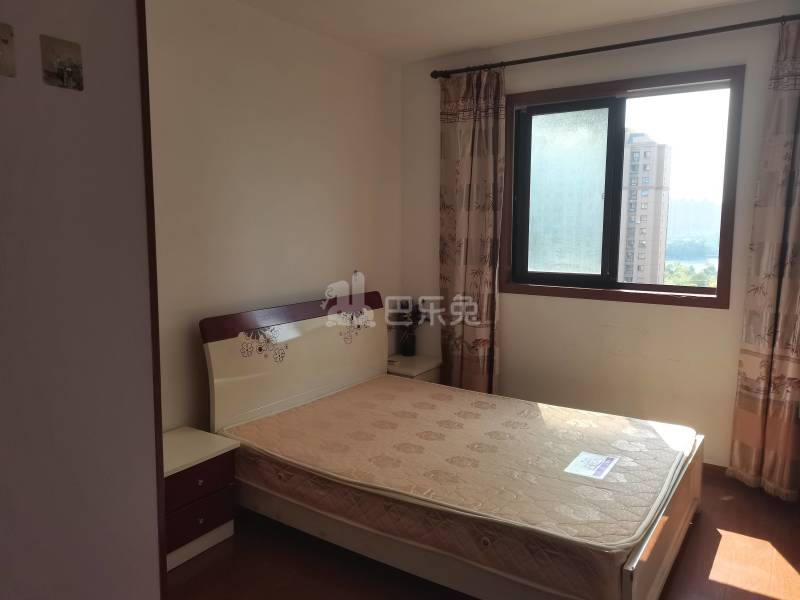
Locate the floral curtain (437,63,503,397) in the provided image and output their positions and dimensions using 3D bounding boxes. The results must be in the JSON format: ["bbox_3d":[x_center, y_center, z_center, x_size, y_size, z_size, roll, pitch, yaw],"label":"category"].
[{"bbox_3d":[0.498,-0.325,4.366,0.460,2.570,0.155,5,8,34],"label":"floral curtain"}]

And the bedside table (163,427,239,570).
[{"bbox_3d":[-1.055,0.910,2.803,0.406,0.448,0.466,5,8,33],"label":"bedside table"}]

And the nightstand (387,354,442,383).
[{"bbox_3d":[0.080,0.711,4.564,0.406,0.447,0.466,5,8,33],"label":"nightstand"}]

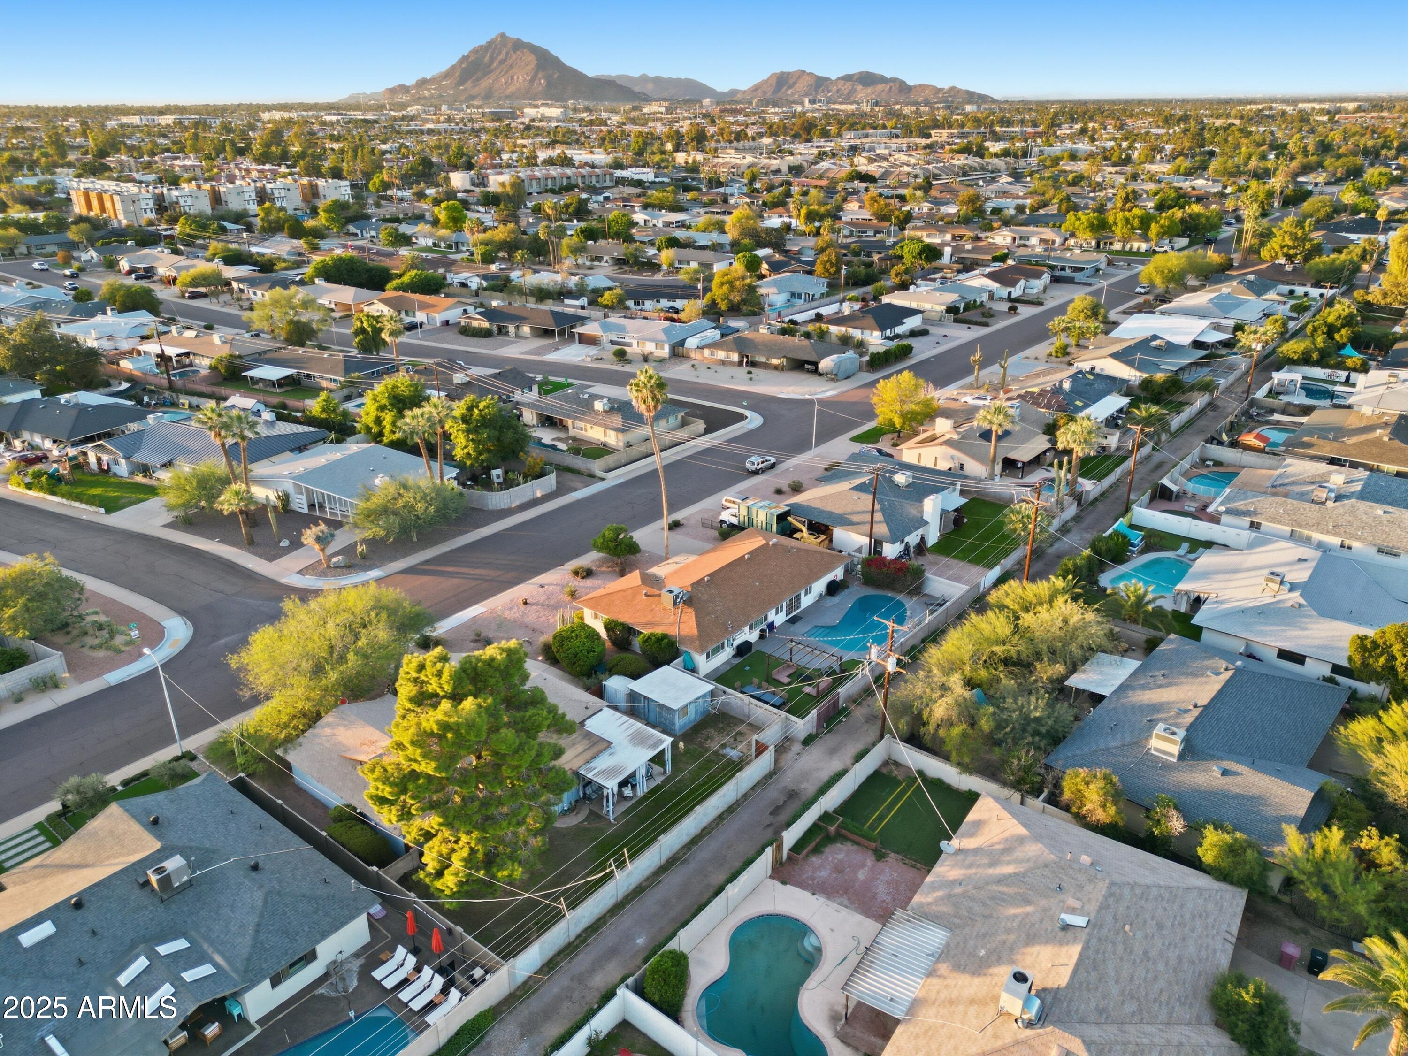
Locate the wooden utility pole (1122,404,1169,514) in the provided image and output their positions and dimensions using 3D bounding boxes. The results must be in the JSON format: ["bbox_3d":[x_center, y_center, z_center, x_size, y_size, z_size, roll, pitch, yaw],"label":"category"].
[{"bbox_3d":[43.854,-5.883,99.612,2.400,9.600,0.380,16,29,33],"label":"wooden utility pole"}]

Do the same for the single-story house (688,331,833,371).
[{"bbox_3d":[11.659,-28.023,154.065,21.500,4.600,11.500,13,27,28],"label":"single-story house"}]

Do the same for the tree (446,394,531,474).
[{"bbox_3d":[-26.396,-11.557,117.264,10.200,9.260,9.800,0,24,0],"label":"tree"}]

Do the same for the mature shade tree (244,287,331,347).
[{"bbox_3d":[-71.700,-36.678,168.561,14.000,9.600,14.000,0,24,0],"label":"mature shade tree"}]

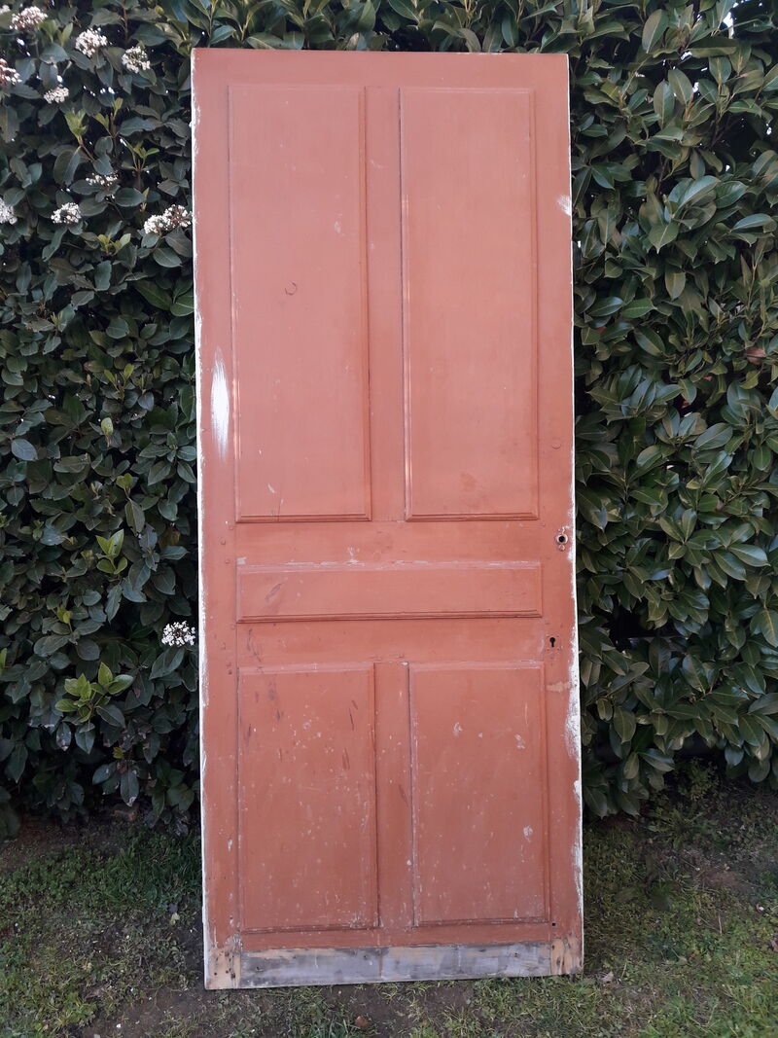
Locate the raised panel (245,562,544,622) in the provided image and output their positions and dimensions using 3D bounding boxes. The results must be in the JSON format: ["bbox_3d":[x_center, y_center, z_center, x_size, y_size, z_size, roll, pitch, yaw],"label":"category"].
[{"bbox_3d":[0.004,0.161,1.860,0.674,0.125,0.020,-1,0,-3],"label":"raised panel"}]

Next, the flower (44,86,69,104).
[{"bbox_3d":[-0.800,-1.022,2.020,0.063,0.043,0.058,-1,7,-3],"label":"flower"}]

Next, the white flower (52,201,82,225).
[{"bbox_3d":[-0.784,-0.745,2.040,0.073,0.054,0.065,-1,7,-3],"label":"white flower"}]

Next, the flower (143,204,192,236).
[{"bbox_3d":[-0.508,-0.687,1.930,0.114,0.069,0.090,-1,7,-3],"label":"flower"}]

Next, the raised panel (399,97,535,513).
[{"bbox_3d":[0.181,-0.477,1.871,0.300,0.964,0.020,-1,0,-3],"label":"raised panel"}]

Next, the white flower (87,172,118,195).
[{"bbox_3d":[-0.719,-0.840,2.100,0.075,0.056,0.065,-1,7,-3],"label":"white flower"}]

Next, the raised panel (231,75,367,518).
[{"bbox_3d":[-0.194,-0.474,1.852,0.299,0.962,0.020,-1,0,-3],"label":"raised panel"}]

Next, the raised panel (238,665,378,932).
[{"bbox_3d":[-0.177,0.615,1.850,0.302,0.585,0.020,-1,0,-3],"label":"raised panel"}]

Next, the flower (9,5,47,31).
[{"bbox_3d":[-0.858,-1.192,2.000,0.090,0.061,0.080,-1,7,-3],"label":"flower"}]

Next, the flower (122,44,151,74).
[{"bbox_3d":[-0.619,-1.121,2.050,0.069,0.069,0.065,-1,7,-3],"label":"flower"}]

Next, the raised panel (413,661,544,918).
[{"bbox_3d":[0.202,0.606,1.856,0.300,0.576,0.022,-1,0,-3],"label":"raised panel"}]

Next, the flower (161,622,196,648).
[{"bbox_3d":[-0.524,0.290,2.100,0.085,0.066,0.065,-1,7,-3],"label":"flower"}]

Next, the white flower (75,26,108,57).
[{"bbox_3d":[-0.725,-1.158,2.040,0.078,0.069,0.065,-1,7,-3],"label":"white flower"}]

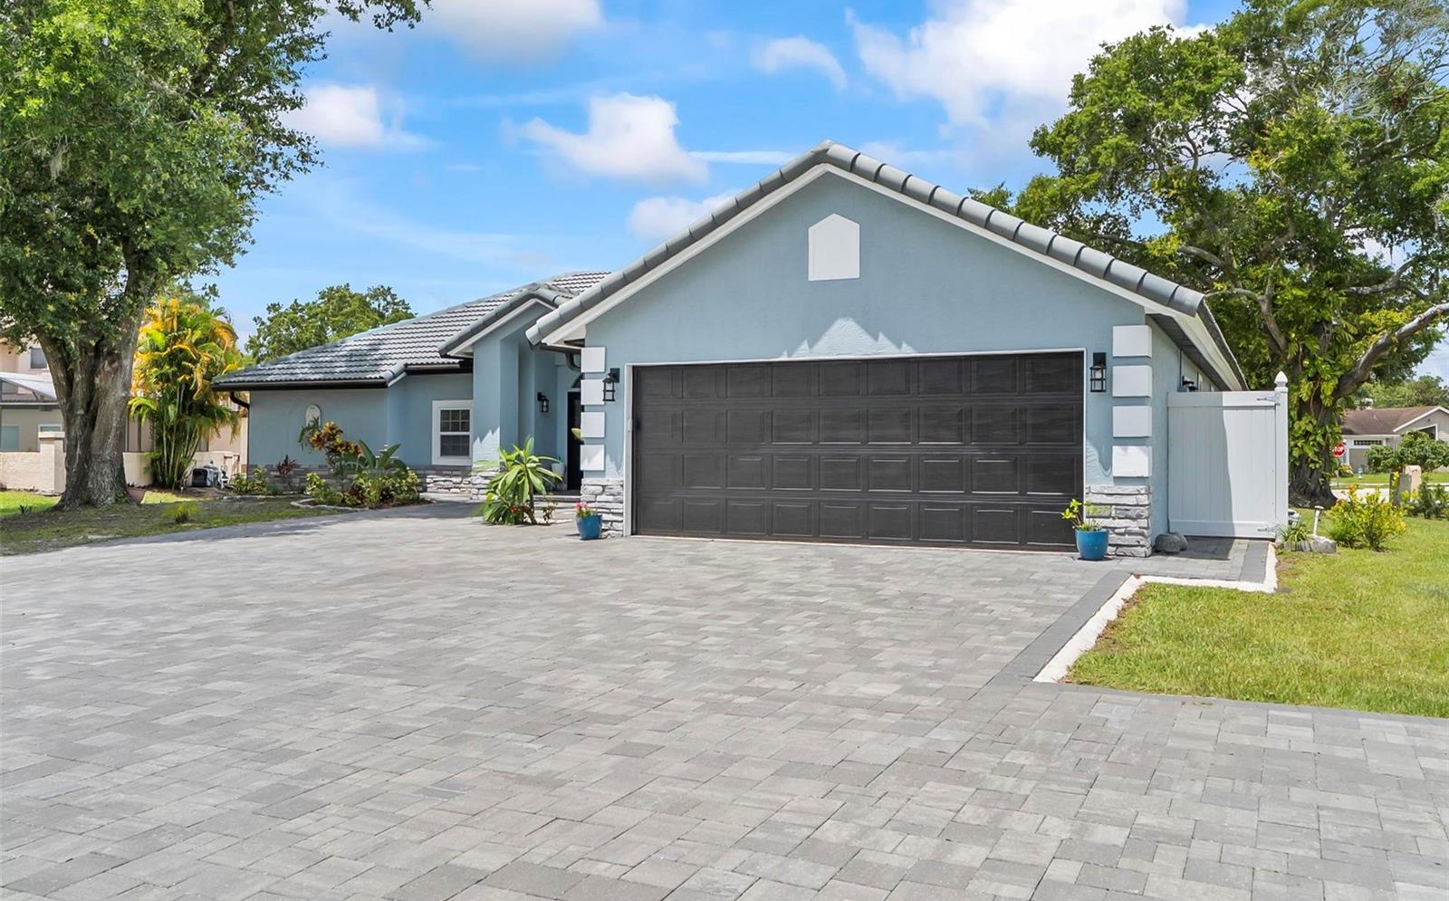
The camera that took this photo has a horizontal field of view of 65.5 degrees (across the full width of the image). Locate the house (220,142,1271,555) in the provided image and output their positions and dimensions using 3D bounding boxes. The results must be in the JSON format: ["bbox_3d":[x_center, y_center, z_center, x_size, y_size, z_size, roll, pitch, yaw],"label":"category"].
[{"bbox_3d":[-0.150,-1.620,24.300,20.600,5.400,19.800,0,0,26],"label":"house"}]

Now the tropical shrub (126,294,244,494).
[{"bbox_3d":[-13.800,-1.470,28.800,2.950,5.000,2.900,0,0,-26],"label":"tropical shrub"}]

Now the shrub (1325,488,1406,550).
[{"bbox_3d":[7.180,0.765,12.600,0.840,0.700,0.780,0,0,29],"label":"shrub"}]

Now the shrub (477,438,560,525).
[{"bbox_3d":[-3.020,0.455,16.400,1.200,1.250,1.150,0,0,0],"label":"shrub"}]

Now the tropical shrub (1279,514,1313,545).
[{"bbox_3d":[6.530,0.910,12.850,0.390,0.380,0.380,0,0,27],"label":"tropical shrub"}]

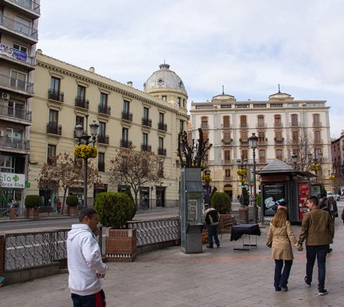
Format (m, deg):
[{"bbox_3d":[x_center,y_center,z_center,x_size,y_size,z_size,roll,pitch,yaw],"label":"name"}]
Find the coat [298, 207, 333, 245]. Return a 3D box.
[{"bbox_3d":[2.688,1.358,6.420,0.620,0.730,0.360,-3,-8,24],"label":"coat"}]

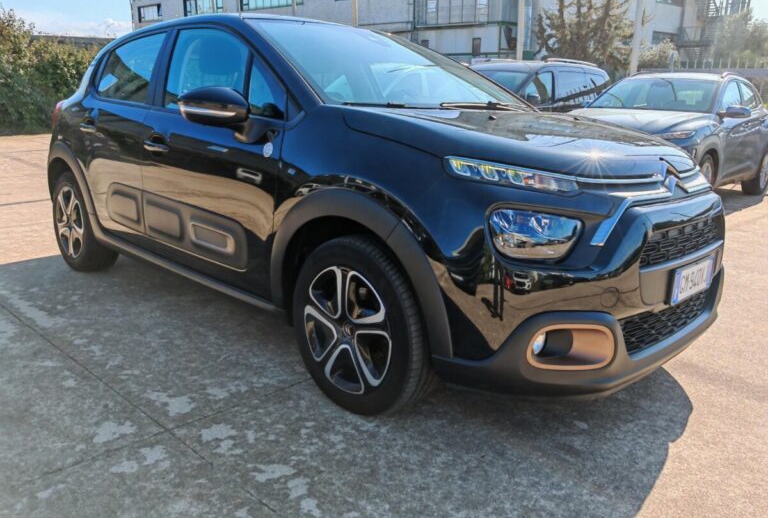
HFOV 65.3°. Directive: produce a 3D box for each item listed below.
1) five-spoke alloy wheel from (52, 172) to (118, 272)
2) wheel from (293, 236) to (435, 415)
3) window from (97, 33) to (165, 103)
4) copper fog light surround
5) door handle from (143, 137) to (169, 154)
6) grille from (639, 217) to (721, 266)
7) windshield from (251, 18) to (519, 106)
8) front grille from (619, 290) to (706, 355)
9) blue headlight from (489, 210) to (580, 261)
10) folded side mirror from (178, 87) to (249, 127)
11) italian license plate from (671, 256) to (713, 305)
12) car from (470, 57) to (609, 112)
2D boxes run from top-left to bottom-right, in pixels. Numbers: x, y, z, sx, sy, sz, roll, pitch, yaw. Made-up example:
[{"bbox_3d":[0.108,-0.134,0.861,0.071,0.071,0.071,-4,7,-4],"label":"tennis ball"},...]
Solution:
[{"bbox_3d":[-1.891,-0.249,3.794,0.632,0.632,0.210,15,19,42],"label":"five-spoke alloy wheel"},{"bbox_3d":[-0.068,0.225,2.097,0.632,0.632,0.210,15,19,42],"label":"wheel"},{"bbox_3d":[-1.276,-0.949,3.008,0.640,0.350,0.050,15,-3,42],"label":"window"},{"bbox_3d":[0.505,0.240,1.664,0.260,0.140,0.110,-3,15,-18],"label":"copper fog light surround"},{"bbox_3d":[-1.021,-0.504,2.668,0.200,0.050,0.050,15,19,42],"label":"door handle"},{"bbox_3d":[1.011,-0.087,1.956,0.085,0.130,0.760,15,19,42],"label":"grille"},{"bbox_3d":[0.080,-0.871,2.722,1.400,0.120,0.980,-13,45,-44],"label":"windshield"},{"bbox_3d":[0.990,0.182,2.053,0.090,0.130,0.770,15,19,42],"label":"front grille"},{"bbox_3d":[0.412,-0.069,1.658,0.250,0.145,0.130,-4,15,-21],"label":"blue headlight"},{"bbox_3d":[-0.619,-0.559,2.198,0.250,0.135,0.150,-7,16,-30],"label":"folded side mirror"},{"bbox_3d":[1.032,0.069,1.985,0.020,0.115,0.360,15,19,42],"label":"italian license plate"},{"bbox_3d":[2.013,-2.047,9.099,1.840,1.690,4.500,13,18,38],"label":"car"}]

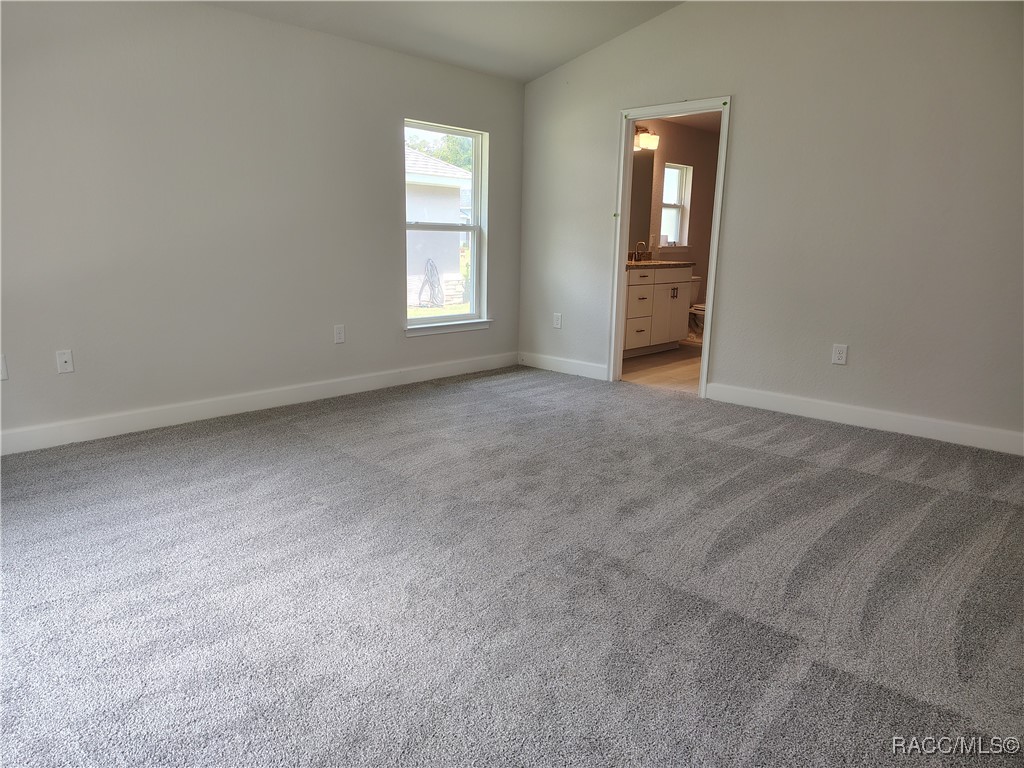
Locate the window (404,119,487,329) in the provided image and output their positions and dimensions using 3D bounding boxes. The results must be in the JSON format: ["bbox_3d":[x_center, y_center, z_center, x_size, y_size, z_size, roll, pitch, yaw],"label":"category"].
[{"bbox_3d":[-0.541,-1.256,5.717,0.120,1.541,0.879,12,16,41],"label":"window"}]

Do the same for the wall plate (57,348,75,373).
[{"bbox_3d":[-2.401,-0.117,3.821,0.008,0.119,0.071,12,16,41],"label":"wall plate"}]

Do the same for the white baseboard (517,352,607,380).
[{"bbox_3d":[0.430,-0.164,6.196,0.985,0.132,0.015,12,16,41],"label":"white baseboard"}]

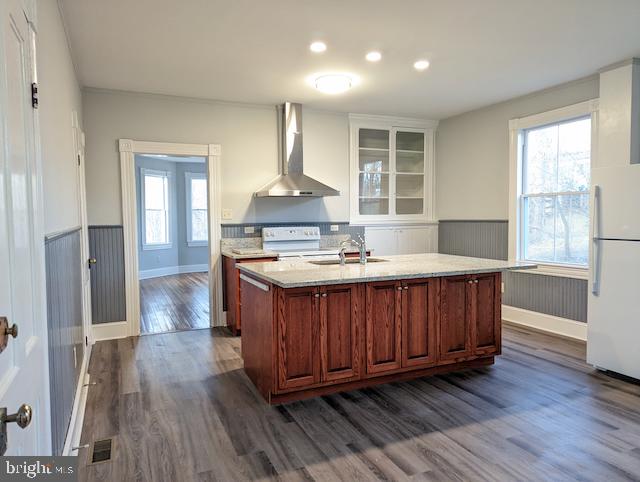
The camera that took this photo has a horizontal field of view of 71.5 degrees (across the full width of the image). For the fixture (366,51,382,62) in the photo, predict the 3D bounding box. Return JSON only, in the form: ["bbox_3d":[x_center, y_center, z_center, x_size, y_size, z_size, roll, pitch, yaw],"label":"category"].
[{"bbox_3d":[0.481,-1.625,3.955,0.147,0.025,0.147,-2,3,-24],"label":"fixture"}]

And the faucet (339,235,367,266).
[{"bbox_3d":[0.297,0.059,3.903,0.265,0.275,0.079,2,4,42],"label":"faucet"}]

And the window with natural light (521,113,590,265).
[{"bbox_3d":[2.590,-0.523,4.953,0.098,1.561,0.913,-2,3,-24],"label":"window with natural light"}]

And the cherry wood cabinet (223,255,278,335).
[{"bbox_3d":[-0.810,0.614,5.263,0.487,0.884,0.596,-2,3,-24],"label":"cherry wood cabinet"}]

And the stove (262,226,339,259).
[{"bbox_3d":[-0.247,0.438,5.462,0.763,1.200,0.668,-2,3,-24],"label":"stove"}]

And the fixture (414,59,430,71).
[{"bbox_3d":[0.965,-1.644,4.195,0.147,0.025,0.147,-2,3,-24],"label":"fixture"}]

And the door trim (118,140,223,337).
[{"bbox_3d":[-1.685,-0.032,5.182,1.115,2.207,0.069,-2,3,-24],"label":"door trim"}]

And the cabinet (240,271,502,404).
[{"bbox_3d":[0.447,0.668,3.893,2.083,0.884,0.921,-2,3,-24],"label":"cabinet"}]

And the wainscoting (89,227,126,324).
[{"bbox_3d":[-2.355,0.383,4.908,0.360,1.081,0.029,-2,3,-24],"label":"wainscoting"}]

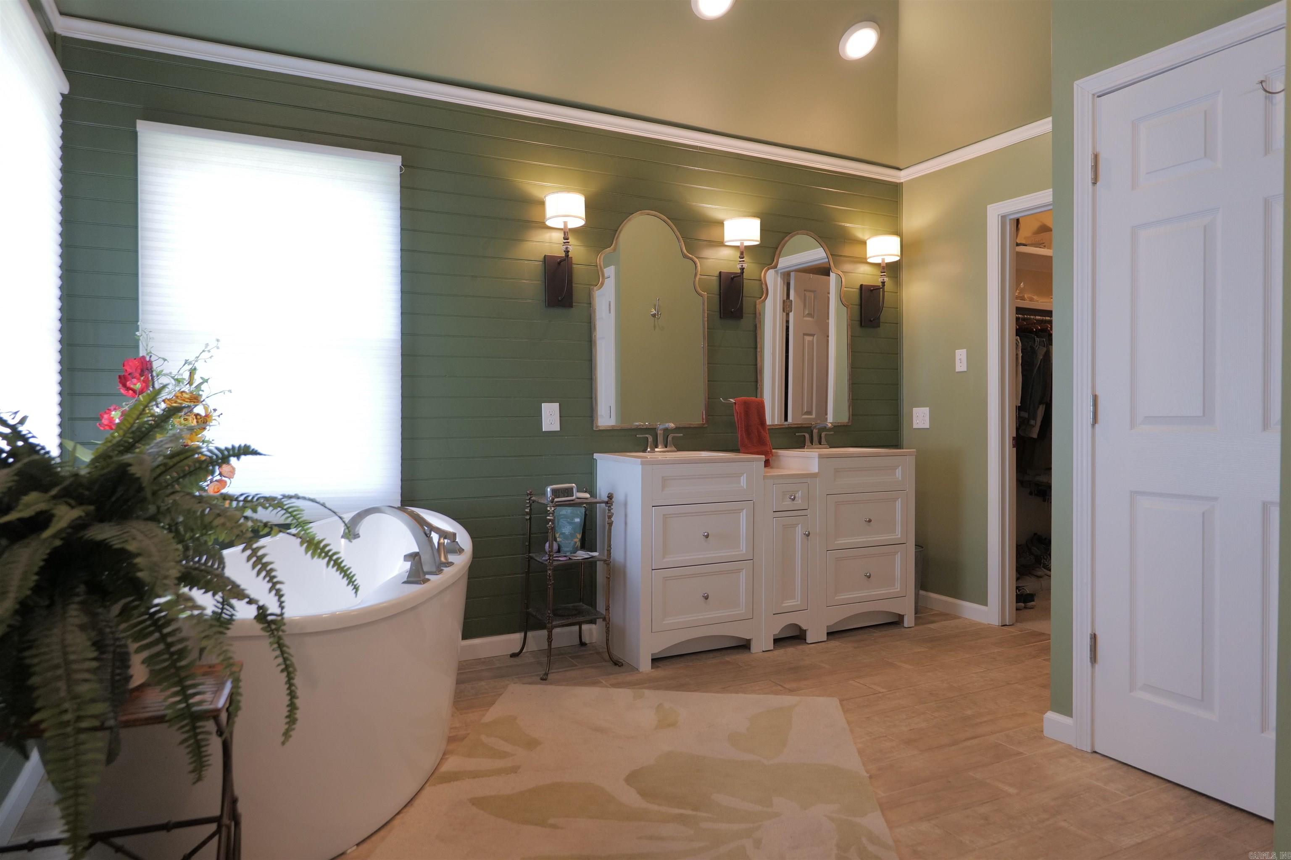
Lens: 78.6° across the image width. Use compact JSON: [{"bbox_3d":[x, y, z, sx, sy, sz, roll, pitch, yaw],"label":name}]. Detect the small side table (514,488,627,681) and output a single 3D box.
[{"bbox_3d":[-0.349,0.632,3.396,0.378,0.731,0.391,-1,1,-27],"label":"small side table"}]

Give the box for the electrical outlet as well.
[{"bbox_3d":[-0.428,-0.056,3.589,0.084,0.126,0.008,-1,1,-27],"label":"electrical outlet"}]

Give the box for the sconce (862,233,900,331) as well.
[{"bbox_3d":[1.287,-0.805,4.333,0.171,0.477,0.204,-1,1,-27],"label":"sconce"}]

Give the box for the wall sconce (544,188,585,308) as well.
[{"bbox_3d":[-0.358,-0.789,3.509,0.171,0.477,0.204,-1,1,-27],"label":"wall sconce"}]

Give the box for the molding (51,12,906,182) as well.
[{"bbox_3d":[-0.292,-1.433,3.632,3.964,0.067,0.035,-1,1,-27],"label":"molding"}]

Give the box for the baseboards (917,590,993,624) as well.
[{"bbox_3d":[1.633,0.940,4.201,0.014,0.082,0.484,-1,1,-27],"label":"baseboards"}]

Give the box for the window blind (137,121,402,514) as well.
[{"bbox_3d":[-1.419,-0.376,3.063,0.920,1.483,0.057,-1,1,-27],"label":"window blind"}]

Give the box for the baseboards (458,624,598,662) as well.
[{"bbox_3d":[-0.516,0.955,3.550,0.644,0.082,0.014,-1,1,-27],"label":"baseboards"}]

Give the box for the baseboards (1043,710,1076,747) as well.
[{"bbox_3d":[1.335,0.958,2.541,0.014,0.082,0.101,-1,1,-27],"label":"baseboards"}]

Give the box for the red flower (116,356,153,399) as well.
[{"bbox_3d":[-1.522,-0.156,2.350,0.100,0.123,0.095,-1,1,-33],"label":"red flower"}]

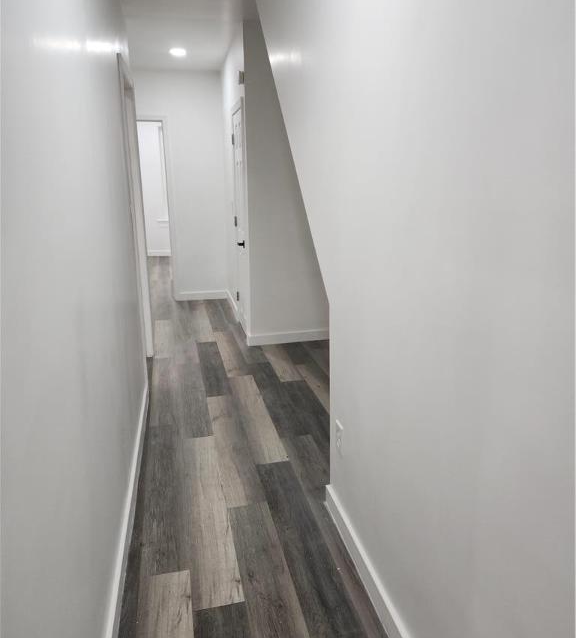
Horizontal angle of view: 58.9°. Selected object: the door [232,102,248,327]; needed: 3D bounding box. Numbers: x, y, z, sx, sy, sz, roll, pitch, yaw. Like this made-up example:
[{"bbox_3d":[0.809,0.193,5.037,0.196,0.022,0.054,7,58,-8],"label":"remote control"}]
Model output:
[{"bbox_3d":[-0.424,-0.862,4.767,0.045,2.000,0.650,-4,15,-11],"label":"door"}]

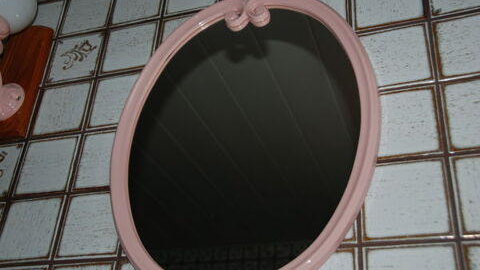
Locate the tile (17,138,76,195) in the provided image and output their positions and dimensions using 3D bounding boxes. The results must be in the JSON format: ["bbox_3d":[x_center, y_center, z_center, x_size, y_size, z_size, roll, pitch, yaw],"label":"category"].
[{"bbox_3d":[-0.302,0.049,0.886,0.100,0.100,0.009,-7,-32,18],"label":"tile"}]

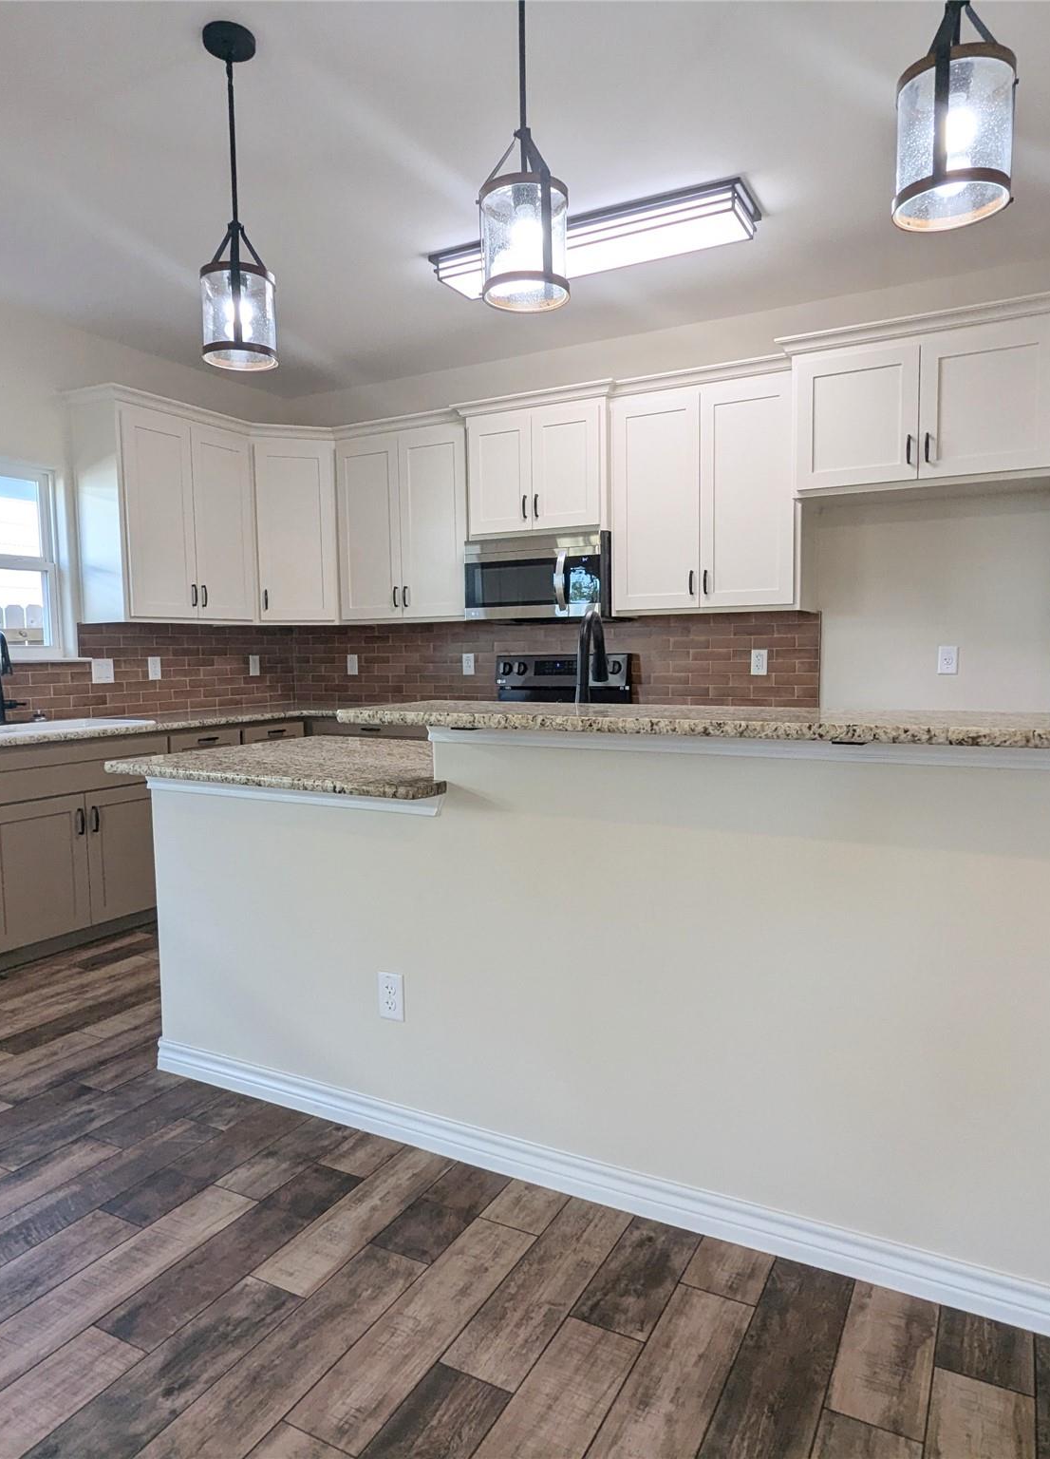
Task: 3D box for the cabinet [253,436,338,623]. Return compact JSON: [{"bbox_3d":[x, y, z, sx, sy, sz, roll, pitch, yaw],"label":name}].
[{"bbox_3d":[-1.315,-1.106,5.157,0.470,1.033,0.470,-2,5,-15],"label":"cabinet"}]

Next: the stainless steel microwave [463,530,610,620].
[{"bbox_3d":[0.124,-0.749,4.517,0.755,0.400,0.430,2,6,28],"label":"stainless steel microwave"}]

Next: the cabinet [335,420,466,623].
[{"bbox_3d":[-0.583,-1.095,4.924,0.896,1.033,0.335,2,6,28],"label":"cabinet"}]

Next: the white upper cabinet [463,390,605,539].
[{"bbox_3d":[0.120,-1.256,4.411,0.765,0.643,0.364,2,6,28],"label":"white upper cabinet"}]

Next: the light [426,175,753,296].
[{"bbox_3d":[0.235,-1.776,3.333,1.200,0.085,0.350,2,6,28],"label":"light"}]

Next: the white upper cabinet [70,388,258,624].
[{"bbox_3d":[-1.795,-1.060,4.578,0.345,1.053,0.870,2,6,28],"label":"white upper cabinet"}]

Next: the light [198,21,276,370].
[{"bbox_3d":[-0.733,-1.330,2.268,0.190,0.770,0.190,2,6,28],"label":"light"}]

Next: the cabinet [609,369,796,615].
[{"bbox_3d":[0.833,-1.033,4.059,0.836,1.025,0.339,2,6,28],"label":"cabinet"}]

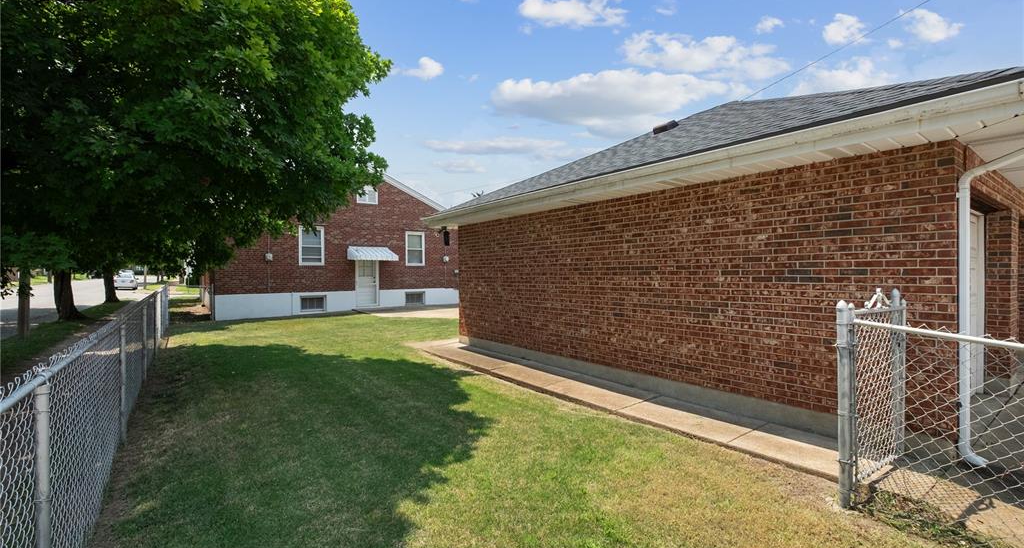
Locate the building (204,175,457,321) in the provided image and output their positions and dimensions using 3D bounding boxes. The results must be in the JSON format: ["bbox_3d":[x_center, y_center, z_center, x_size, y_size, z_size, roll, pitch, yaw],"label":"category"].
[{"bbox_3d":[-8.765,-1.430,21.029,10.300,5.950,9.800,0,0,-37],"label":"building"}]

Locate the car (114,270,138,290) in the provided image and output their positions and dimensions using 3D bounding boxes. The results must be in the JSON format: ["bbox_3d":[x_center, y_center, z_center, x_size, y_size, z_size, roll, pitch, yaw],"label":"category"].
[{"bbox_3d":[-41.900,0.850,46.350,1.810,1.570,4.600,0,0,-37],"label":"car"}]

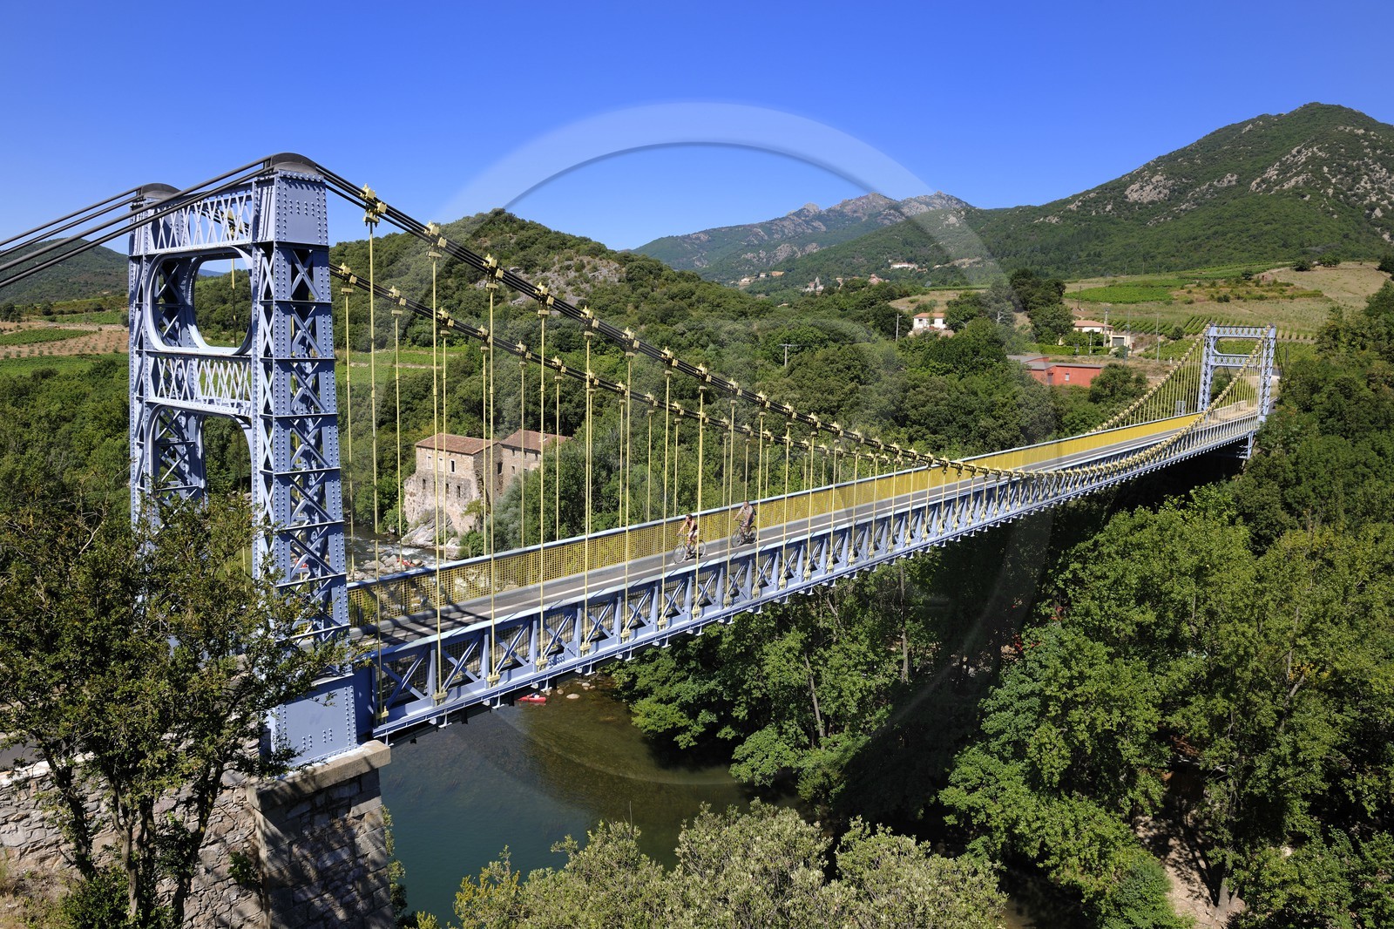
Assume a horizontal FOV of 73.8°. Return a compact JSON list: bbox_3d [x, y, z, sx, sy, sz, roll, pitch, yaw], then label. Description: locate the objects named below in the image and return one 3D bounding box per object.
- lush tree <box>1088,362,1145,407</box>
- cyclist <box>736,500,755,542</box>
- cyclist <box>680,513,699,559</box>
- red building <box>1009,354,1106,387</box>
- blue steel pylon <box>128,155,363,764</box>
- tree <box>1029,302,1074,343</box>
[{"bbox_3d":[64.258,-12.236,142.000,8.800,6.600,8.000,5,8,24],"label":"lush tree"},{"bbox_3d":[1.873,2.174,35.339,0.520,1.580,0.800,8,10,39],"label":"cyclist"},{"bbox_3d":[-0.265,2.507,32.300,0.520,1.550,0.850,8,10,39],"label":"cyclist"},{"bbox_3d":[61.218,-15.828,158.000,14.500,5.200,9.000,3,8,12],"label":"red building"},{"bbox_3d":[-9.588,-0.242,18.975,6.628,11.146,1.651,8,10,39],"label":"blue steel pylon"},{"bbox_3d":[77.464,-30.801,203.000,10.000,9.300,9.500,4,8,20],"label":"tree"}]

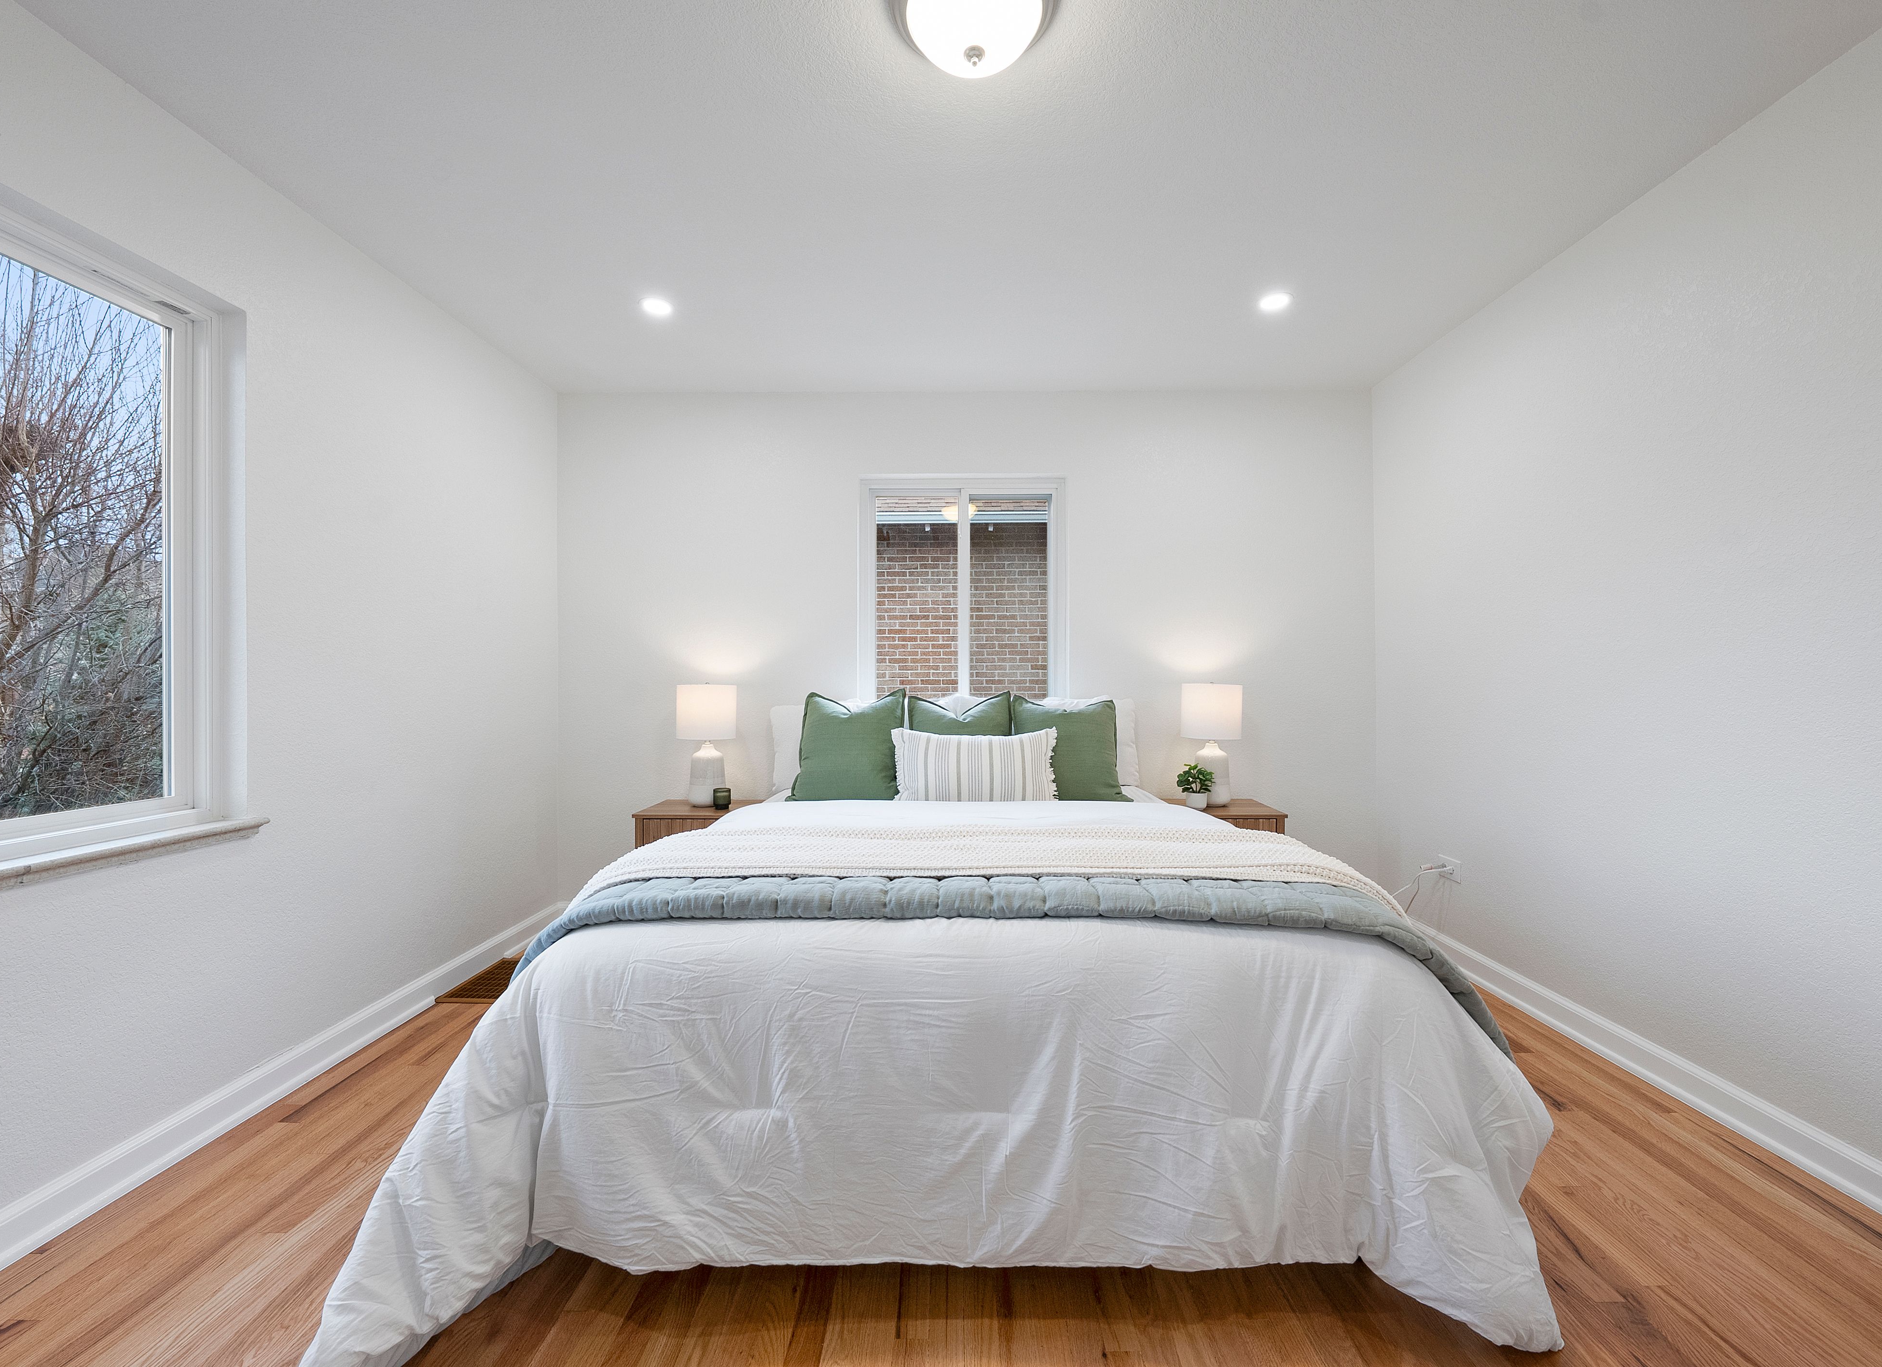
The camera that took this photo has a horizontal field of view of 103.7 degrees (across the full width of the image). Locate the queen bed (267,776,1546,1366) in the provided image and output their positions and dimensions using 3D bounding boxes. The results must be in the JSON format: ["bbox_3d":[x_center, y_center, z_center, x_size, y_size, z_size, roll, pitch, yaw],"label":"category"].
[{"bbox_3d":[0.020,0.770,2.260,2.000,0.660,2.100,0,0,1],"label":"queen bed"}]

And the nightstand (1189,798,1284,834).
[{"bbox_3d":[1.138,0.808,3.125,0.490,0.585,0.380,0,0,1],"label":"nightstand"}]

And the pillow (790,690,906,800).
[{"bbox_3d":[-0.385,0.250,2.990,0.460,0.450,0.150,0,-17,1],"label":"pillow"}]

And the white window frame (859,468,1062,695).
[{"bbox_3d":[0.100,-0.335,3.370,0.940,1.200,0.100,0,0,1],"label":"white window frame"}]

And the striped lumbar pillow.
[{"bbox_3d":[0.126,0.318,2.840,0.630,0.330,0.130,0,-17,1],"label":"striped lumbar pillow"}]

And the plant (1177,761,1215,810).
[{"bbox_3d":[1.066,0.415,3.100,0.165,0.205,0.160,0,0,1],"label":"plant"}]

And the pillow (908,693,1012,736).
[{"bbox_3d":[0.078,0.252,3.010,0.450,0.450,0.150,0,-17,1],"label":"pillow"}]

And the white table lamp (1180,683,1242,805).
[{"bbox_3d":[1.155,0.252,3.160,0.260,0.530,0.260,0,0,1],"label":"white table lamp"}]

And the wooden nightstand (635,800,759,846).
[{"bbox_3d":[-0.980,0.808,3.140,0.490,0.585,0.380,0,0,1],"label":"wooden nightstand"}]

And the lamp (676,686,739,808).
[{"bbox_3d":[-1.010,0.252,3.190,0.260,0.530,0.260,0,0,1],"label":"lamp"}]

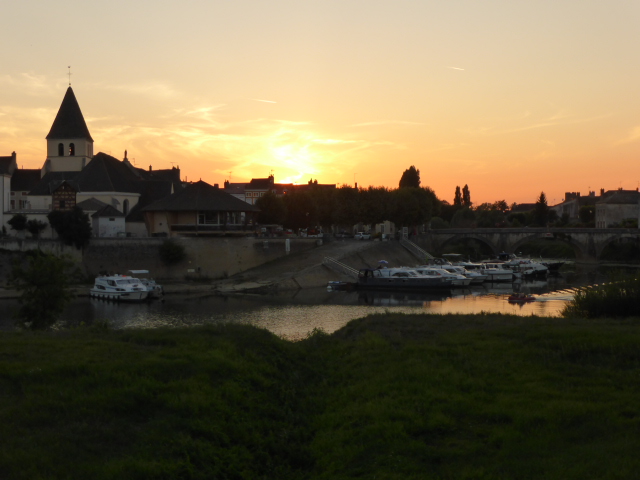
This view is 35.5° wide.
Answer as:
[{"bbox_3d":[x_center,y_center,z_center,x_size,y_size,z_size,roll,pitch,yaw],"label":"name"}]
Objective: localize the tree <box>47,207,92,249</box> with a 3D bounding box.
[{"bbox_3d":[-33.872,-1.650,135.000,5.900,5.700,5.400,0,1,-14],"label":"tree"}]

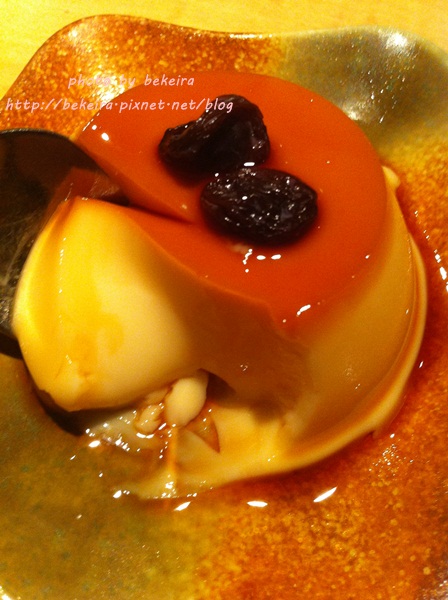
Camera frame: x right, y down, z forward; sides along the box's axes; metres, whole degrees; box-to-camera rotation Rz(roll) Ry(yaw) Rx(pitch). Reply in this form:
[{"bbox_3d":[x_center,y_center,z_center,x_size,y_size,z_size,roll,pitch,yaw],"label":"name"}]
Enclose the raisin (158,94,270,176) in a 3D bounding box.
[{"bbox_3d":[-0.002,-0.029,0.109,0.021,0.009,0.013,-18,59,-12],"label":"raisin"}]

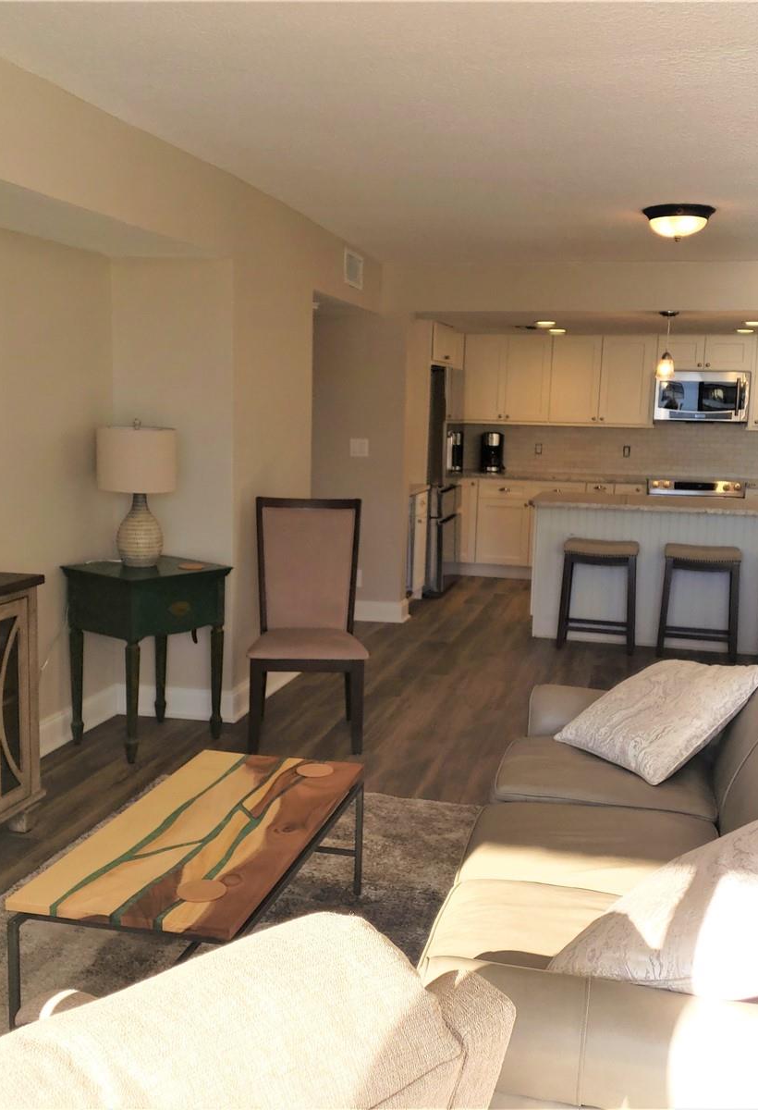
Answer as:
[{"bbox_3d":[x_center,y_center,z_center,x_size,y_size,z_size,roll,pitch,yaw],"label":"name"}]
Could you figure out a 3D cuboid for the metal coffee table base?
[{"bbox_3d":[-0.428,0.895,2.891,0.514,0.422,1.102,3,8,15],"label":"metal coffee table base"}]

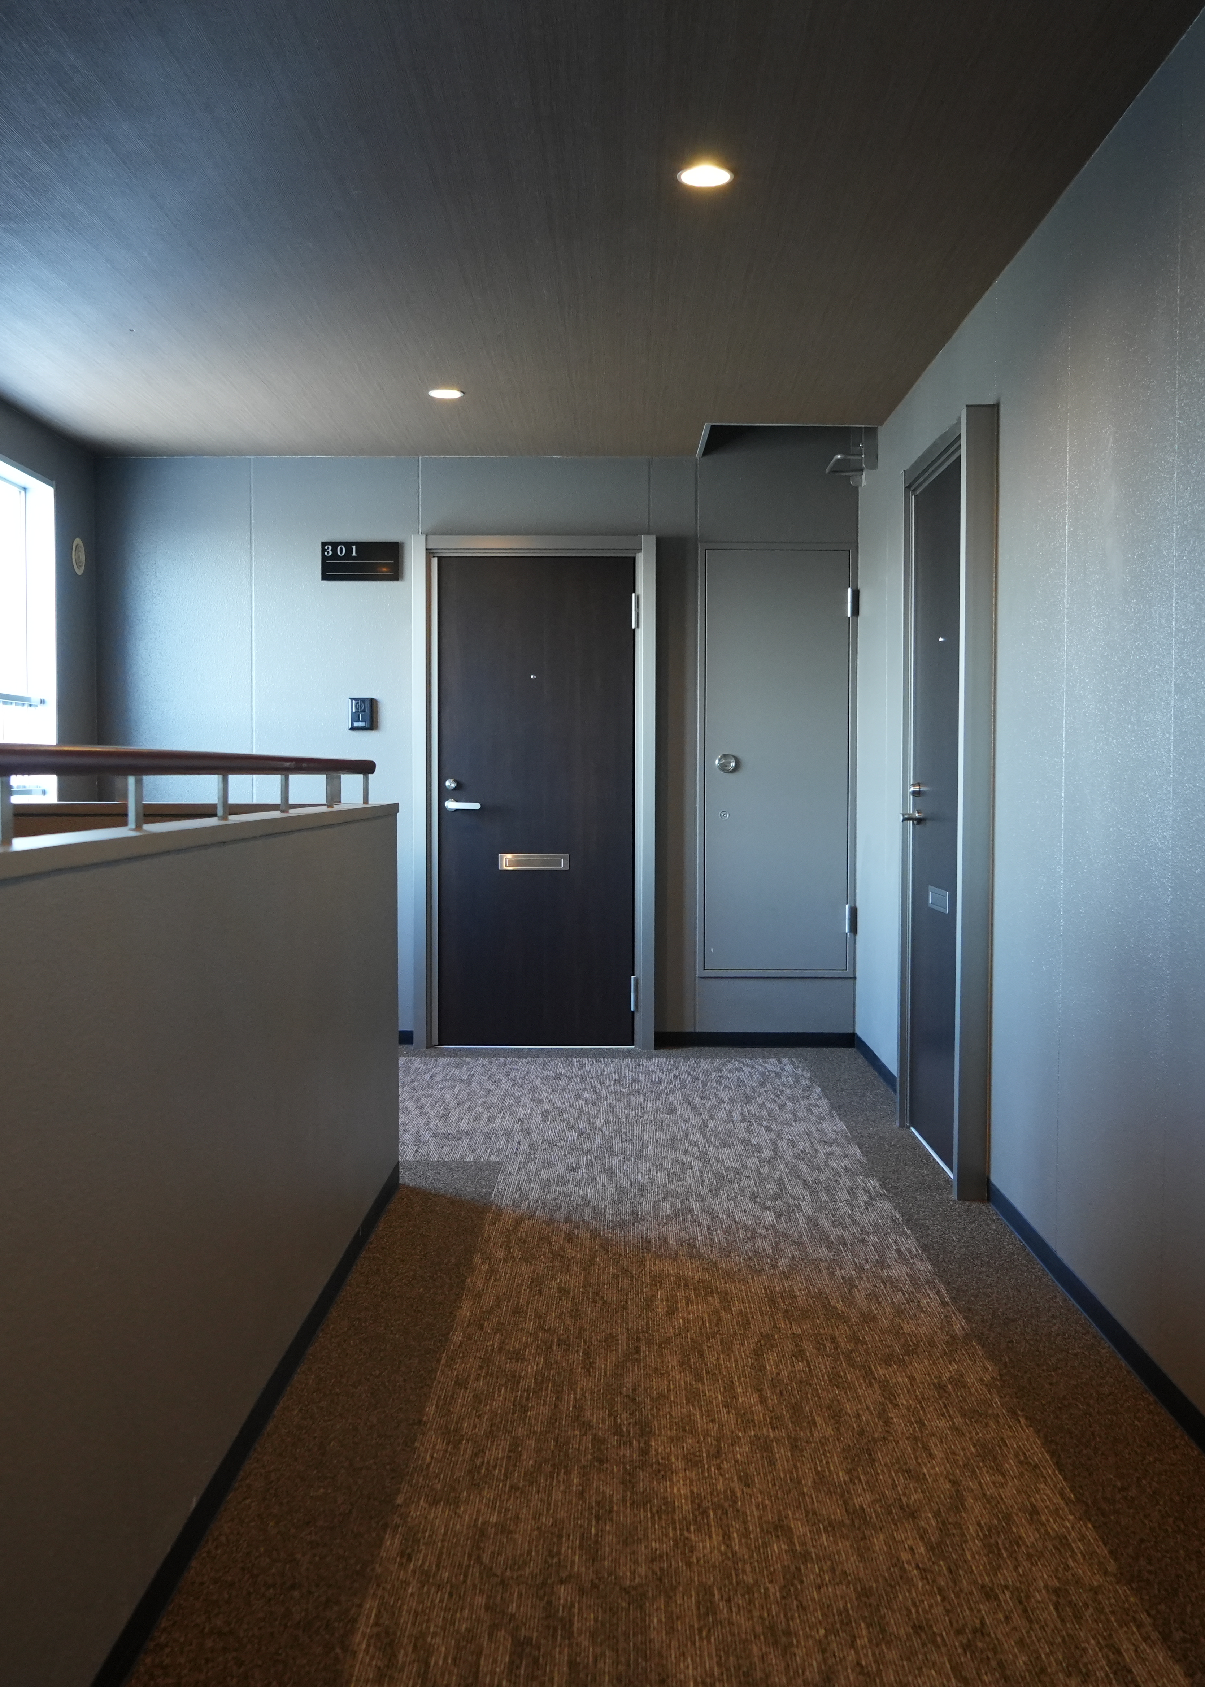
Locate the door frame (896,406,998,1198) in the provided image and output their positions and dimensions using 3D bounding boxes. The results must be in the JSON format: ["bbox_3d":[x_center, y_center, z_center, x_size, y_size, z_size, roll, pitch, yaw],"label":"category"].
[{"bbox_3d":[0.999,-0.115,4.857,0.115,2.073,0.983,0,2,1],"label":"door frame"}]

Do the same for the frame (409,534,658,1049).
[{"bbox_3d":[-0.272,-0.200,6.864,0.983,2.073,0.115,0,2,1],"label":"frame"}]

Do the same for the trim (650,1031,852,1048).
[{"bbox_3d":[0.629,0.804,6.907,0.818,0.062,0.012,0,2,1],"label":"trim"}]

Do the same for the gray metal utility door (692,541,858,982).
[{"bbox_3d":[0.711,-0.333,6.883,0.650,1.768,0.070,0,2,1],"label":"gray metal utility door"}]

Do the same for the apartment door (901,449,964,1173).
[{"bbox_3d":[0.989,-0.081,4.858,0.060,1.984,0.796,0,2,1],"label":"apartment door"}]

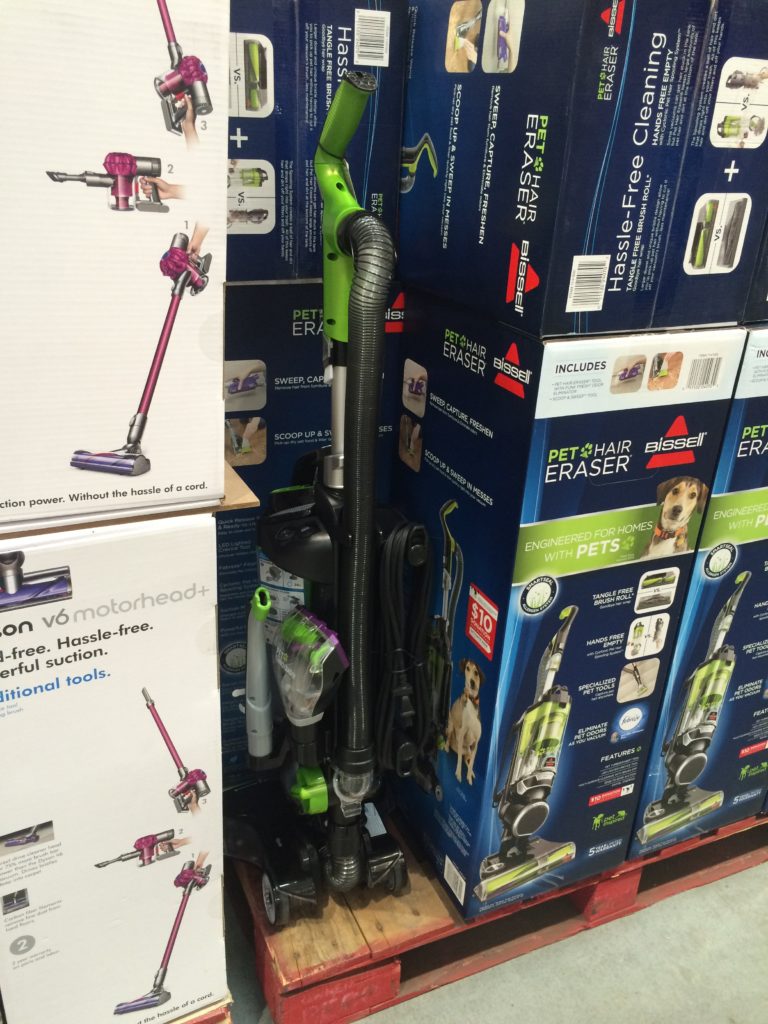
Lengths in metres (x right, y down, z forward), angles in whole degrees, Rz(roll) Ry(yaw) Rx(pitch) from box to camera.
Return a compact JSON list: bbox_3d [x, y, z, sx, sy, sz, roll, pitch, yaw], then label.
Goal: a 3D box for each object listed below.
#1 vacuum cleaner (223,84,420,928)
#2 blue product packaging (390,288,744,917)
[{"bbox_3d":[-0.089,0.037,1.184,0.333,1.135,0.306,-8,27,-24],"label":"vacuum cleaner"},{"bbox_3d":[0.217,0.131,1.319,0.305,0.888,0.333,-8,27,-24],"label":"blue product packaging"}]

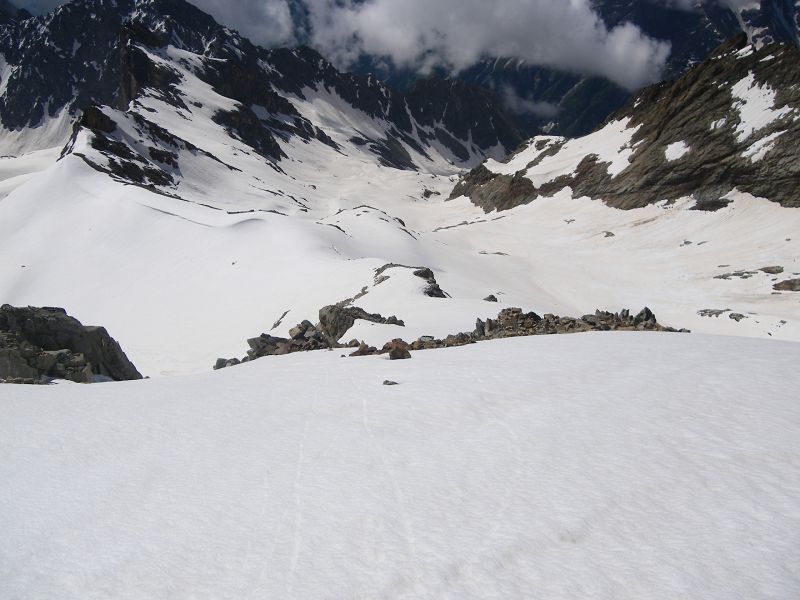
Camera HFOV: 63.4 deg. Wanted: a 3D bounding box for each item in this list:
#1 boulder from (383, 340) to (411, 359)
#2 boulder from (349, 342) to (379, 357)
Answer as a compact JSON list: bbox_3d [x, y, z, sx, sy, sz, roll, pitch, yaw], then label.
[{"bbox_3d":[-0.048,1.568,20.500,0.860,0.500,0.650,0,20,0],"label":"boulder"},{"bbox_3d":[-1.190,1.660,21.700,0.920,0.340,0.550,0,20,0],"label":"boulder"}]

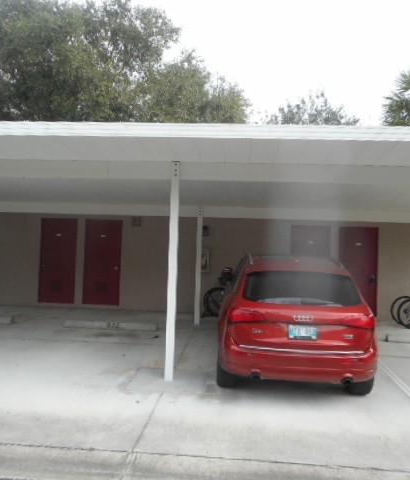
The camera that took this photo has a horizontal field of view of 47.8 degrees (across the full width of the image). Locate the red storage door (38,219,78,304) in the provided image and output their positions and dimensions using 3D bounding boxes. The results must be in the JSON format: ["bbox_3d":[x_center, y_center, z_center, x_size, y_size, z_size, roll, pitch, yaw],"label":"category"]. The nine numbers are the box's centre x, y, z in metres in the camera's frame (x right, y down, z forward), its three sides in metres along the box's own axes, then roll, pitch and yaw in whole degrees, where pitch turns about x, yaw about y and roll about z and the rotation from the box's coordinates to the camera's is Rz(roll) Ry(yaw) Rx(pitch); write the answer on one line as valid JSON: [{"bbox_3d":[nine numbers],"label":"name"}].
[{"bbox_3d":[-3.504,0.501,11.045,0.898,2.014,0.050,2,-2,5],"label":"red storage door"}]

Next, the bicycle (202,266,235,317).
[{"bbox_3d":[0.814,1.209,10.326,1.700,1.060,0.580,2,-2,5],"label":"bicycle"}]

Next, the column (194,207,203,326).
[{"bbox_3d":[-0.111,0.528,9.356,0.105,2.394,0.105,2,-2,5],"label":"column"}]

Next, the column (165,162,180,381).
[{"bbox_3d":[-0.404,0.386,5.870,0.105,2.741,0.105,2,-2,5],"label":"column"}]

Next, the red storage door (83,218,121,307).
[{"bbox_3d":[-2.414,0.532,10.955,0.883,2.007,0.050,2,-2,5],"label":"red storage door"}]

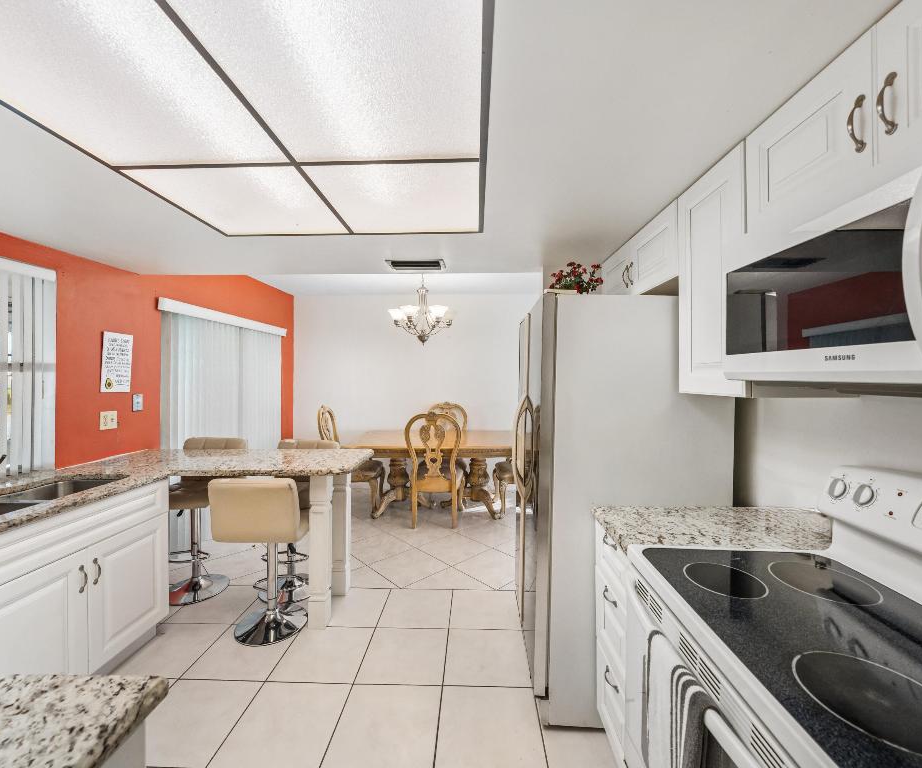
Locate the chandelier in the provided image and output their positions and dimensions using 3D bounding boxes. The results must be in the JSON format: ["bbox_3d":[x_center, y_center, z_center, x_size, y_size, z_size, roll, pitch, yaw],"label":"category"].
[{"bbox_3d":[-0.367,-0.723,3.654,0.630,0.690,0.610,0,1,2],"label":"chandelier"}]

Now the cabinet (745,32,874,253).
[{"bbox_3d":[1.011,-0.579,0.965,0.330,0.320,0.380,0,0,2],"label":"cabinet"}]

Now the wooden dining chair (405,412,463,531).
[{"bbox_3d":[-0.254,0.837,3.954,0.540,1.125,0.600,0,0,2],"label":"wooden dining chair"}]

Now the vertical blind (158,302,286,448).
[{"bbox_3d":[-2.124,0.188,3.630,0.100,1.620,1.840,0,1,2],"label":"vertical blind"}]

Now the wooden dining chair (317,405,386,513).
[{"bbox_3d":[-1.145,0.789,4.146,0.600,1.090,0.510,0,1,2],"label":"wooden dining chair"}]

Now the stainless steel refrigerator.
[{"bbox_3d":[0.700,0.512,1.961,0.840,1.767,0.820,0,0,2],"label":"stainless steel refrigerator"}]

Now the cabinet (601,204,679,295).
[{"bbox_3d":[1.049,-0.594,1.985,0.330,0.315,0.900,0,0,2],"label":"cabinet"}]

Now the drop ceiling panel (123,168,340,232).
[{"bbox_3d":[-0.855,-0.740,1.584,0.605,0.025,0.605,0,1,2],"label":"drop ceiling panel"}]

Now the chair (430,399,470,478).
[{"bbox_3d":[-0.140,0.782,4.581,0.510,1.090,0.580,0,1,2],"label":"chair"}]

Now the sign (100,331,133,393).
[{"bbox_3d":[-2.200,-0.137,2.467,0.020,0.375,0.205,0,1,2],"label":"sign"}]

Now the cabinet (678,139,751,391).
[{"bbox_3d":[1.012,-0.343,1.322,0.335,0.770,0.380,0,1,2],"label":"cabinet"}]

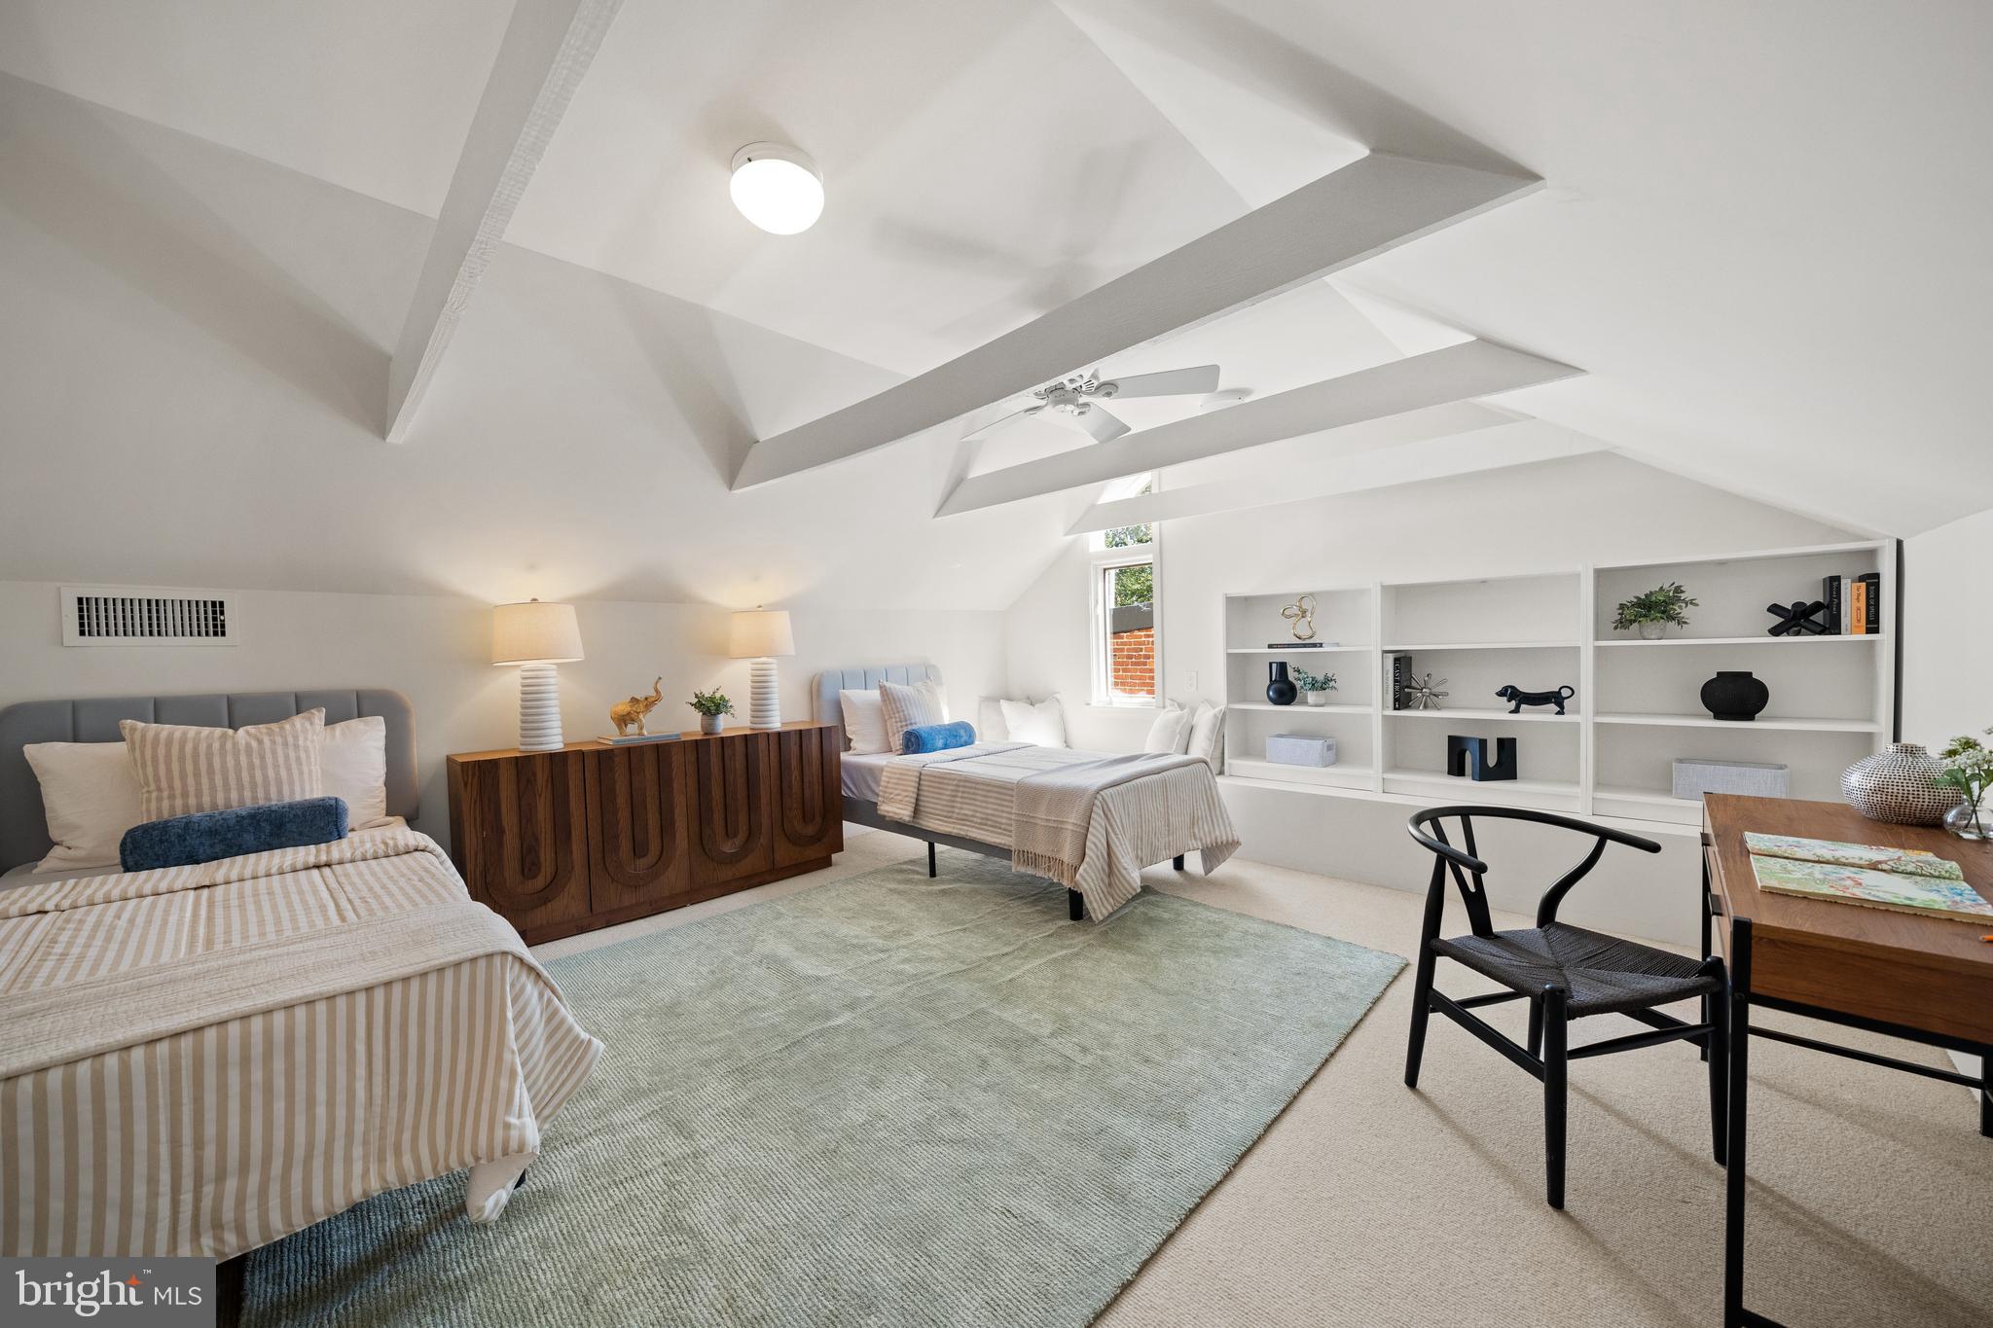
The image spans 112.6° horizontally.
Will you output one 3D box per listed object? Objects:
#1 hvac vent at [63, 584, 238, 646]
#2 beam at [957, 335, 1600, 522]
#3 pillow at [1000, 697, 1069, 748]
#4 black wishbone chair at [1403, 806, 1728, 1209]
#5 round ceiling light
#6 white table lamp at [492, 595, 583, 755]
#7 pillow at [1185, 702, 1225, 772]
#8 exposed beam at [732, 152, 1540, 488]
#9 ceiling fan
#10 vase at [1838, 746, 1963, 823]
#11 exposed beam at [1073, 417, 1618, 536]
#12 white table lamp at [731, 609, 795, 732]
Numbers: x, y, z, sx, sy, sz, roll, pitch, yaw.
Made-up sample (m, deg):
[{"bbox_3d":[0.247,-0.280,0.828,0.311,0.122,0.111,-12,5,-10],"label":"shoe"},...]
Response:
[{"bbox_3d":[-3.024,-0.164,2.382,0.020,0.205,0.397,1,2,45],"label":"hvac vent"},{"bbox_3d":[0.705,-0.965,3.000,2.950,0.185,0.045,1,2,43],"label":"beam"},{"bbox_3d":[0.291,0.455,4.973,0.470,0.420,0.150,-1,-8,-8],"label":"pillow"},{"bbox_3d":[1.426,0.811,1.735,0.560,0.757,0.520,-1,2,-14],"label":"black wishbone chair"},{"bbox_3d":[-0.560,-1.196,1.715,0.230,0.133,0.230,-1,2,0],"label":"round ceiling light"},{"bbox_3d":[-2.073,0.049,3.021,0.350,0.685,0.350,1,2,45],"label":"white table lamp"},{"bbox_3d":[1.268,0.444,4.040,0.150,0.420,0.420,9,2,0],"label":"pillow"},{"bbox_3d":[-0.157,-0.914,2.166,2.970,0.185,0.045,1,2,43],"label":"exposed beam"},{"bbox_3d":[0.285,-1.135,2.563,1.200,0.320,1.200,1,2,45],"label":"ceiling fan"},{"bbox_3d":[2.234,0.311,1.643,0.187,0.193,0.187,1,2,45],"label":"vase"},{"bbox_3d":[1.538,-1.002,3.793,2.920,0.185,0.045,1,2,44],"label":"exposed beam"},{"bbox_3d":[-1.305,0.019,3.734,0.350,0.680,0.350,1,2,45],"label":"white table lamp"}]

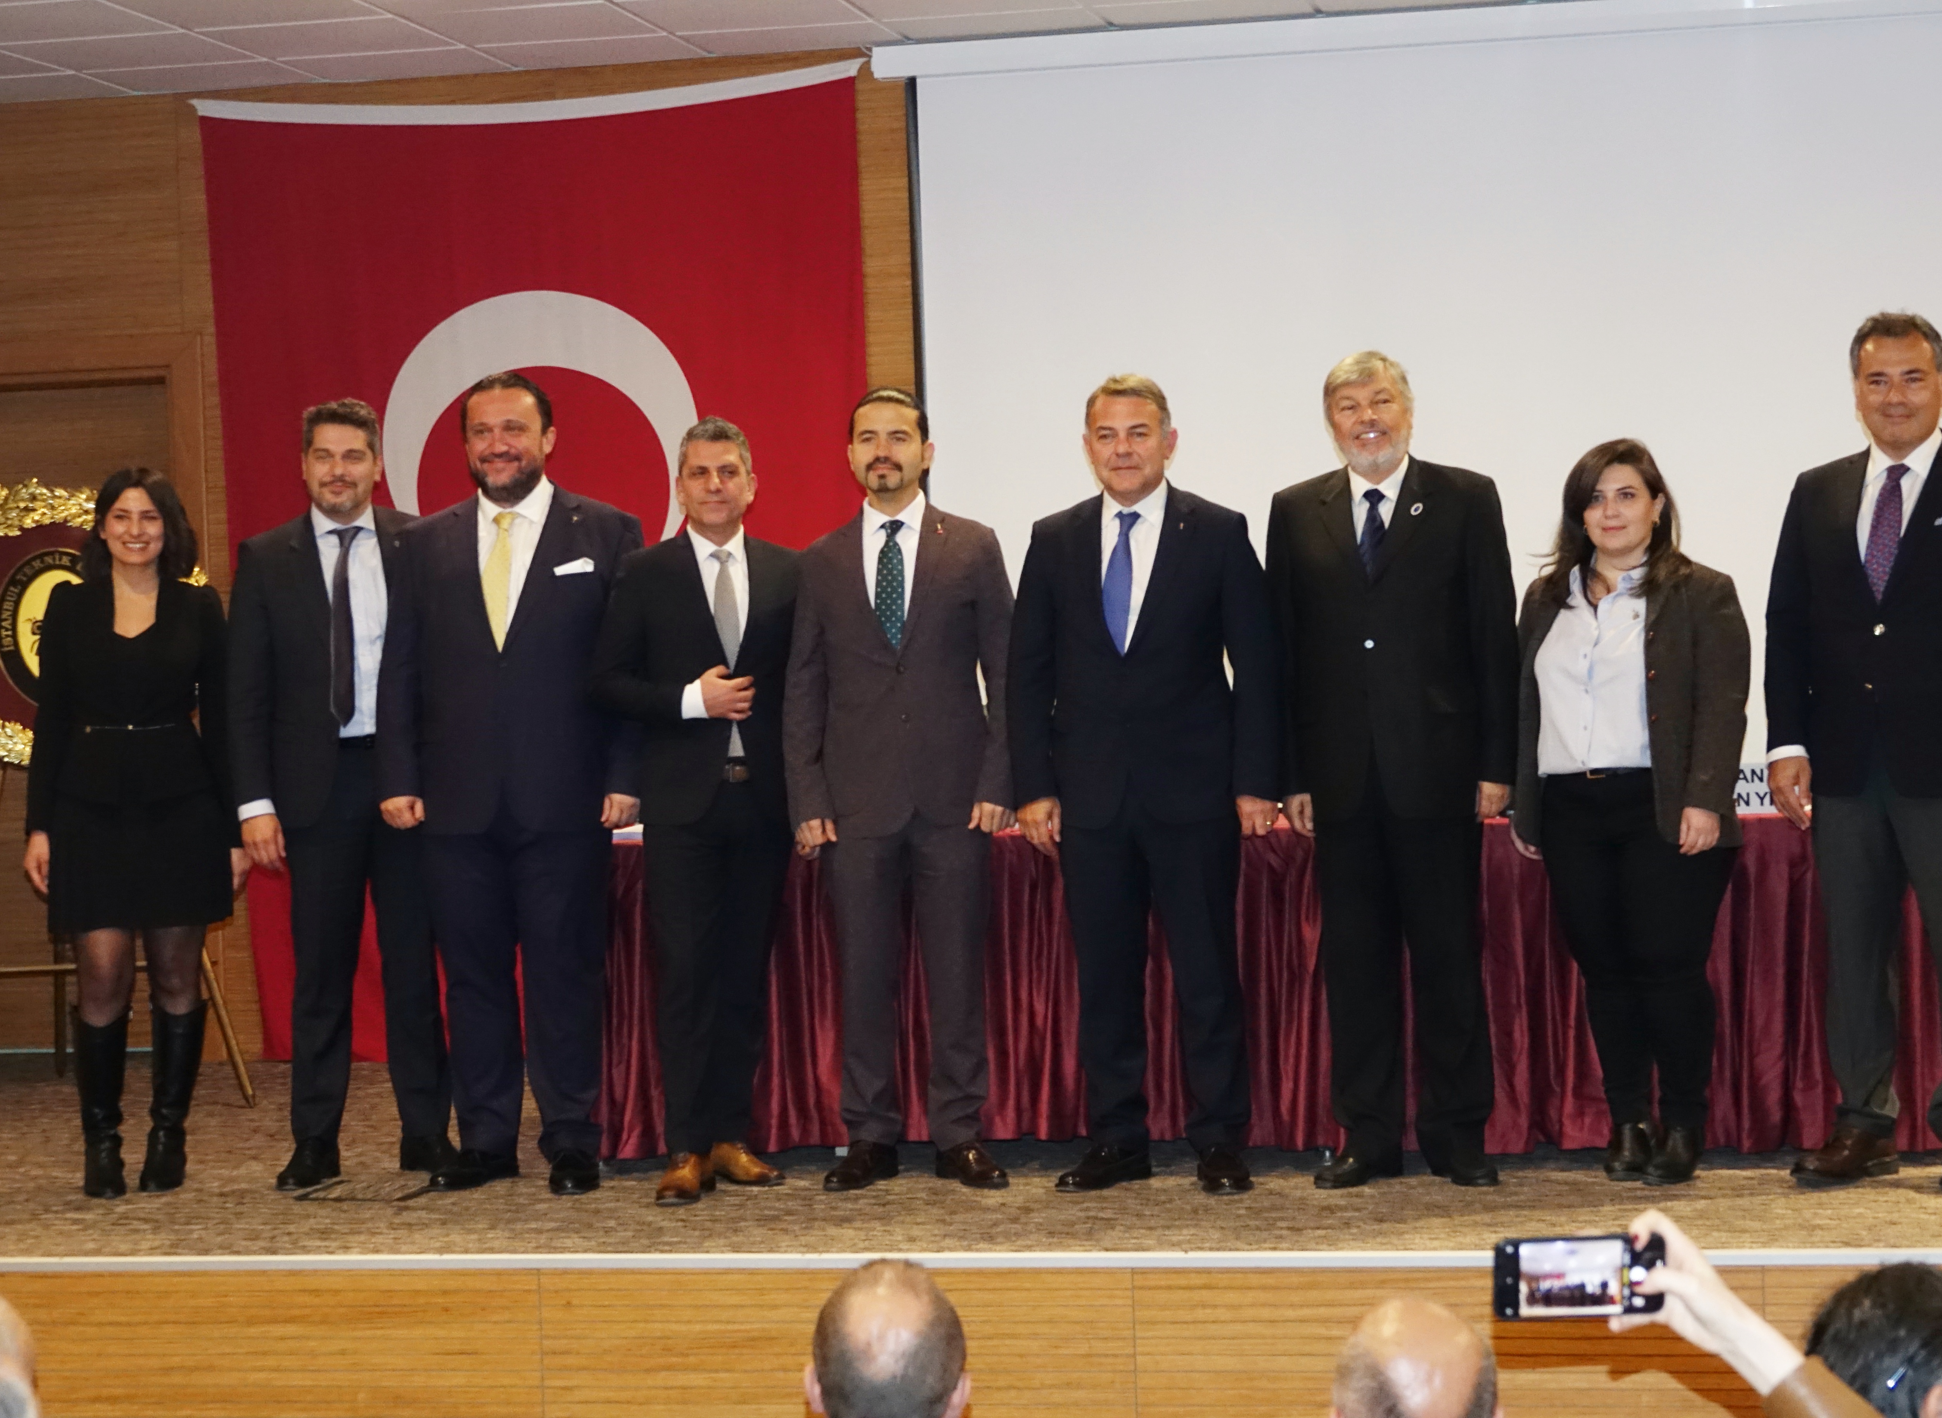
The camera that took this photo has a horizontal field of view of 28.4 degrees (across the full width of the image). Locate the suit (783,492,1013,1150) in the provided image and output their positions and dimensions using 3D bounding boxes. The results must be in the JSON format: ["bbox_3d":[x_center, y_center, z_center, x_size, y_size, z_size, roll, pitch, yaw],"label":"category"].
[{"bbox_3d":[-0.164,0.261,8.709,0.510,1.478,0.330,-2,1,3],"label":"suit"}]

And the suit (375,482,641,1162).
[{"bbox_3d":[-1.071,0.258,8.875,0.600,1.568,0.370,-2,1,2],"label":"suit"}]

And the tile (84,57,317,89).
[{"bbox_3d":[-2.267,-1.873,11.317,0.598,0.025,0.437,-2,1,12],"label":"tile"}]

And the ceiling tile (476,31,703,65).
[{"bbox_3d":[-1.097,-1.907,11.073,0.598,0.025,0.437,-2,1,12],"label":"ceiling tile"}]

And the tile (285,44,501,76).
[{"bbox_3d":[-1.682,-1.890,11.195,0.598,0.025,0.437,-2,1,12],"label":"tile"}]

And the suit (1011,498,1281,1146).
[{"bbox_3d":[0.381,0.239,8.539,0.585,1.482,0.340,-2,1,8],"label":"suit"}]

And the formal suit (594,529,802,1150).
[{"bbox_3d":[-0.614,0.299,8.680,0.510,1.410,0.330,-2,1,-9],"label":"formal suit"}]

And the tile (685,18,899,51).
[{"bbox_3d":[-0.520,-1.934,11.038,0.600,0.018,0.451,-2,1,11],"label":"tile"}]

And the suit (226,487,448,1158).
[{"bbox_3d":[-1.476,0.279,9.080,0.540,1.520,0.330,-2,1,0],"label":"suit"}]

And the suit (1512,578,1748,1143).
[{"bbox_3d":[1.449,0.301,8.420,0.510,1.240,0.320,-1,1,22],"label":"suit"}]

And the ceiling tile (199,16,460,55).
[{"bbox_3d":[-1.787,-1.875,10.689,0.598,0.025,0.598,-2,1,12],"label":"ceiling tile"}]

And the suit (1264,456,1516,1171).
[{"bbox_3d":[0.924,0.231,8.460,0.550,1.560,0.340,-2,1,13],"label":"suit"}]

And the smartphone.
[{"bbox_3d":[0.545,0.509,3.450,0.153,0.074,0.009,-3,6,-3],"label":"smartphone"}]

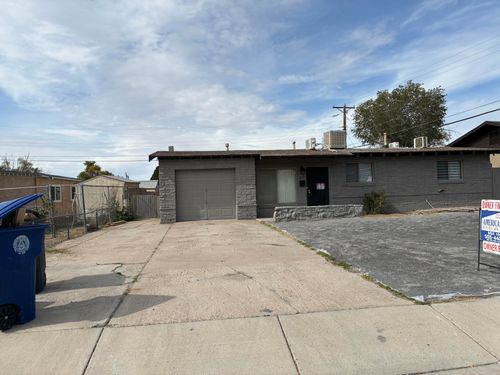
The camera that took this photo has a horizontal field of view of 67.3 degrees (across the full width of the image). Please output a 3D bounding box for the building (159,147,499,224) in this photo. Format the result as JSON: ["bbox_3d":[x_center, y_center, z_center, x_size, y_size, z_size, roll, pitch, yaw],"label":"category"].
[{"bbox_3d":[3.110,-0.294,19.140,15.100,3.200,7.400,-1,0,-8],"label":"building"}]

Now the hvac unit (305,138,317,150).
[{"bbox_3d":[3.120,-2.140,19.100,0.300,0.550,0.820,-1,0,-8],"label":"hvac unit"}]

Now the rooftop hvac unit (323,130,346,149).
[{"bbox_3d":[4.320,-2.360,19.040,0.880,0.880,0.870,-1,0,-8],"label":"rooftop hvac unit"}]

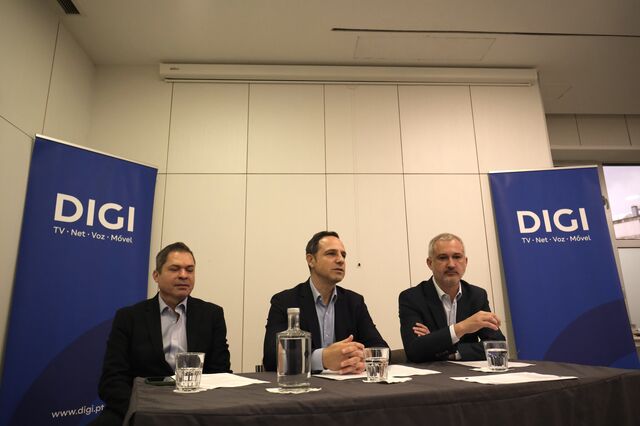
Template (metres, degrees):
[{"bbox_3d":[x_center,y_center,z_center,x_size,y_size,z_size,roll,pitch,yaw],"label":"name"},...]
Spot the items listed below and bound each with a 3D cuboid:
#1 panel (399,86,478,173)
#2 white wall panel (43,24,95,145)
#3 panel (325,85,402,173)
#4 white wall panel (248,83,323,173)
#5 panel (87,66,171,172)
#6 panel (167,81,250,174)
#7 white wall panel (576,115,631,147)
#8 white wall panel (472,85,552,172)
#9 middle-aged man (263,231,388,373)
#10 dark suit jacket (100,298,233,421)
[{"bbox_3d":[1.045,-0.802,3.815,0.667,0.958,0.035,0,-14,-3],"label":"panel"},{"bbox_3d":[-1.997,-0.879,3.391,0.035,1.006,0.535,0,-14,-3],"label":"white wall panel"},{"bbox_3d":[0.379,-0.799,3.781,0.667,0.958,0.035,0,-14,-3],"label":"panel"},{"bbox_3d":[-0.287,-0.796,3.748,0.667,0.958,0.035,0,-14,-3],"label":"white wall panel"},{"bbox_3d":[-1.635,-0.814,3.687,0.697,1.006,0.035,0,-14,-3],"label":"panel"},{"bbox_3d":[-0.954,-0.793,3.715,0.667,0.958,0.035,0,-14,-3],"label":"panel"},{"bbox_3d":[3.233,-0.939,4.878,0.591,0.362,0.035,0,-14,-3],"label":"white wall panel"},{"bbox_3d":[1.711,-0.805,3.848,0.667,0.958,0.035,0,-14,-3],"label":"white wall panel"},{"bbox_3d":[0.036,0.702,1.748,0.570,1.320,0.720,3,-14,-17],"label":"middle-aged man"},{"bbox_3d":[-0.640,0.620,1.745,0.570,0.570,0.380,4,-14,-20],"label":"dark suit jacket"}]

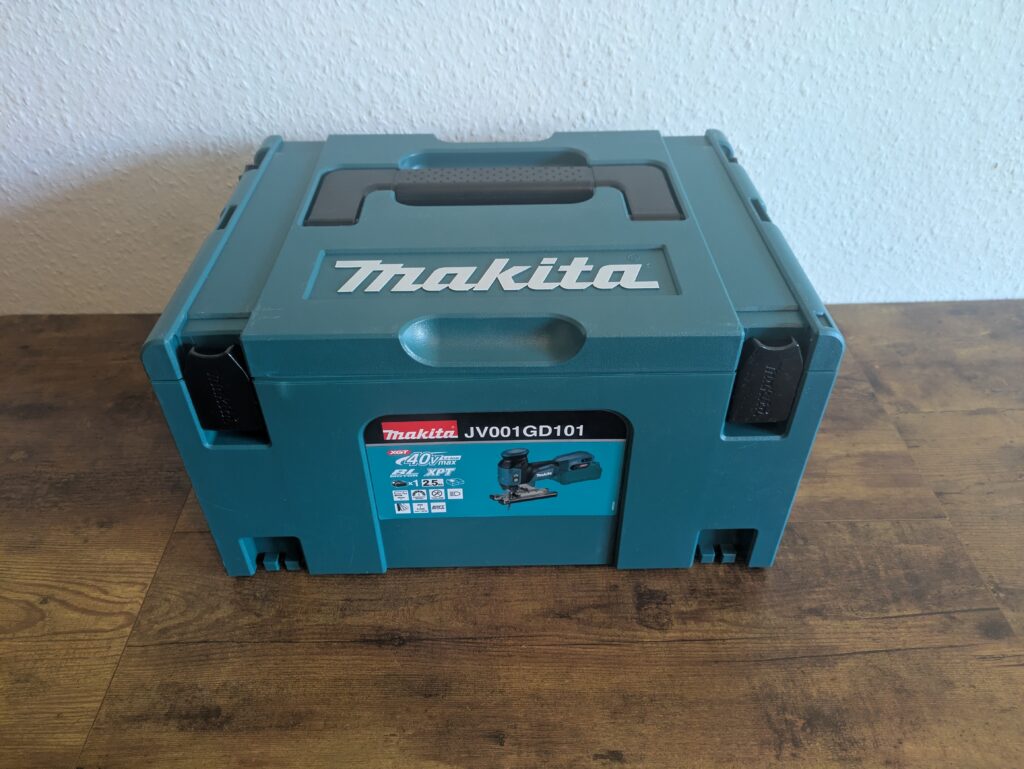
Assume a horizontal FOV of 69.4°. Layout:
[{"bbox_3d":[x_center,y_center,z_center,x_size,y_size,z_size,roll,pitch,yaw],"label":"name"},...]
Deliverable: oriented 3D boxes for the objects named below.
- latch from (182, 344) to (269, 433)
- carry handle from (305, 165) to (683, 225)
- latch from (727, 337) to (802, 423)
[{"bbox_3d":[-0.171,0.000,0.440,0.037,0.063,0.015,-1,40,-1],"label":"latch"},{"bbox_3d":[-0.012,-0.133,0.549,0.262,0.021,0.093,-1,40,-1],"label":"carry handle"},{"bbox_3d":[0.150,-0.005,0.442,0.037,0.063,0.015,-1,40,-1],"label":"latch"}]

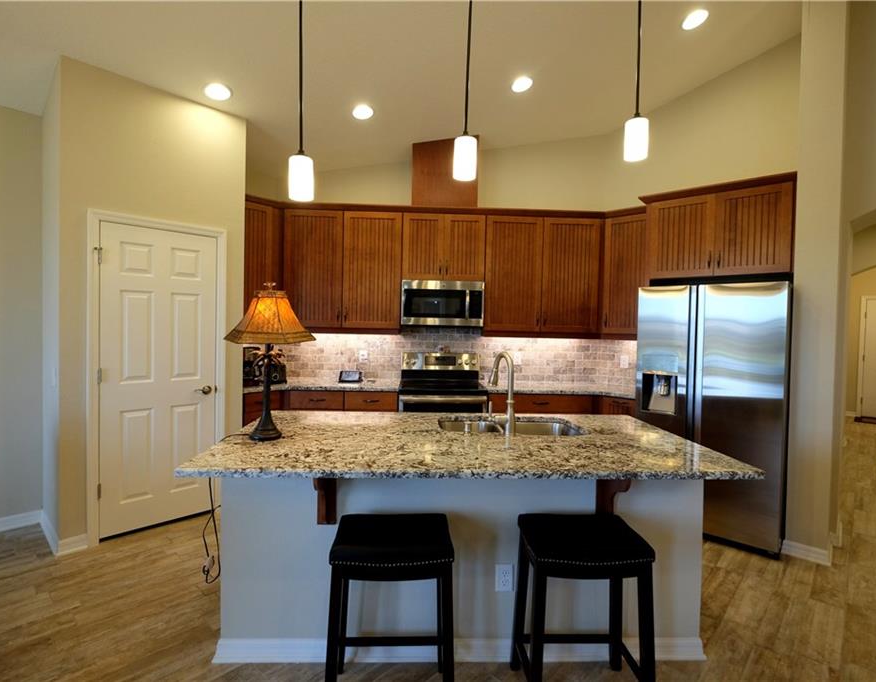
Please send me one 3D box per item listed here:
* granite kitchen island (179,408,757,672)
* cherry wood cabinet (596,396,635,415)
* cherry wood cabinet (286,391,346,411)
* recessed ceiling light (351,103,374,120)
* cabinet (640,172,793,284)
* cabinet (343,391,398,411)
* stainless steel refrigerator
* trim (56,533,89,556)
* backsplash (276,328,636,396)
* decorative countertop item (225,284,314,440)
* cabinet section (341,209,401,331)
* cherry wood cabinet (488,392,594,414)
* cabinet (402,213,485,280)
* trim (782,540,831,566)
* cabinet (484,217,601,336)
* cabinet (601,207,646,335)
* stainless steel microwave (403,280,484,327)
[{"bbox_3d":[0.110,0.896,2.138,2.100,0.915,1.075,1,1,-2],"label":"granite kitchen island"},{"bbox_3d":[1.721,0.879,4.085,0.380,0.870,0.610,3,2,43],"label":"cherry wood cabinet"},{"bbox_3d":[-1.056,0.846,4.185,0.480,0.880,0.600,1,1,-2],"label":"cherry wood cabinet"},{"bbox_3d":[-0.600,-1.827,3.609,0.190,0.040,0.190,-9,-8,-1],"label":"recessed ceiling light"},{"bbox_3d":[2.226,-0.821,3.613,0.970,0.675,0.630,3,2,43],"label":"cabinet"},{"bbox_3d":[-0.594,0.832,4.216,0.475,0.870,0.610,1,2,-2],"label":"cabinet"},{"bbox_3d":[2.101,0.481,3.448,0.910,1.760,0.820,2,2,43],"label":"stainless steel refrigerator"},{"bbox_3d":[-2.249,1.250,2.795,0.016,0.090,0.150,2,2,43],"label":"trim"},{"bbox_3d":[0.040,0.130,4.521,3.300,0.480,0.040,1,2,-2],"label":"backsplash"},{"bbox_3d":[-0.740,0.079,1.976,0.400,0.675,0.400,1,2,-2],"label":"decorative countertop item"},{"bbox_3d":[-0.603,-0.642,4.296,0.528,1.060,0.335,1,1,-2],"label":"cabinet section"},{"bbox_3d":[0.884,0.880,4.257,0.930,0.880,0.600,1,1,-2],"label":"cherry wood cabinet"},{"bbox_3d":[0.050,-0.853,4.331,0.762,0.610,0.330,1,1,-2],"label":"cabinet"},{"bbox_3d":[2.320,1.333,2.868,0.250,0.090,0.016,2,2,43],"label":"trim"},{"bbox_3d":[0.970,-0.614,4.390,1.085,1.100,0.335,1,2,-2],"label":"cabinet"},{"bbox_3d":[1.814,-0.603,4.194,0.470,1.140,0.335,3,2,43],"label":"cabinet"},{"bbox_3d":[0.043,-0.335,4.337,0.757,0.420,0.400,1,2,-2],"label":"stainless steel microwave"}]

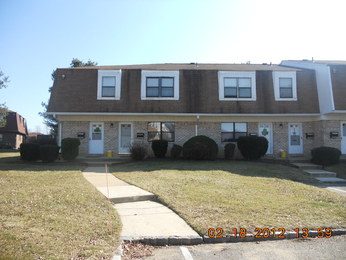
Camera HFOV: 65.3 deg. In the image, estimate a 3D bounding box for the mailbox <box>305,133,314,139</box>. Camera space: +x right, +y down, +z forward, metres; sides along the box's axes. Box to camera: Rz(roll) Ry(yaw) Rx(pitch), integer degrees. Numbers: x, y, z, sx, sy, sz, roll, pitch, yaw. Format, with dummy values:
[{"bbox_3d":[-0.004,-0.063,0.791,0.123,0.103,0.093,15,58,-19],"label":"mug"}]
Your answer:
[{"bbox_3d":[9.372,0.391,18.518,0.480,0.330,0.160,0,-4,-1],"label":"mailbox"}]

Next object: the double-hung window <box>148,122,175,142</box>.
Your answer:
[{"bbox_3d":[-0.768,0.158,18.117,1.798,1.333,0.100,0,-4,-1],"label":"double-hung window"}]

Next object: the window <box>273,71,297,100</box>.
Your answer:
[{"bbox_3d":[7.506,-2.928,18.036,1.596,2.002,0.150,0,-4,-1],"label":"window"}]

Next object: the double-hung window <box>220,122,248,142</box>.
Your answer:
[{"bbox_3d":[4.233,0.171,18.499,1.760,1.360,0.150,0,-4,-1],"label":"double-hung window"}]

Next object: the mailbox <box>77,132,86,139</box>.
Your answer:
[{"bbox_3d":[-6.053,0.371,17.897,0.505,0.370,0.160,0,-4,-1],"label":"mailbox"}]

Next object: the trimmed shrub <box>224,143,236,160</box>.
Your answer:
[{"bbox_3d":[3.685,1.398,17.323,0.725,1.079,0.725,0,-4,-1],"label":"trimmed shrub"}]

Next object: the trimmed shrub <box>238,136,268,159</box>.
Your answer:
[{"bbox_3d":[5.083,1.175,17.160,1.900,1.500,1.800,0,-4,-1],"label":"trimmed shrub"}]

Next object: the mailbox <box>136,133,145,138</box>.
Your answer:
[{"bbox_3d":[-2.179,0.371,18.219,0.450,0.320,0.160,0,-4,-1],"label":"mailbox"}]

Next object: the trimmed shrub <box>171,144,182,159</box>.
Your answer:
[{"bbox_3d":[0.256,1.393,17.254,0.728,0.923,0.728,0,-4,-1],"label":"trimmed shrub"}]

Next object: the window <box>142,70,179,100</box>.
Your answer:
[{"bbox_3d":[-0.856,-2.960,17.923,2.450,1.970,0.200,0,-4,-1],"label":"window"}]

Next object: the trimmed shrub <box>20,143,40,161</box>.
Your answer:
[{"bbox_3d":[-9.151,1.413,17.345,1.250,1.150,1.200,0,-4,-1],"label":"trimmed shrub"}]

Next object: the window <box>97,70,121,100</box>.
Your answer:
[{"bbox_3d":[-4.185,-2.933,17.801,1.542,1.995,0.150,0,-4,-1],"label":"window"}]

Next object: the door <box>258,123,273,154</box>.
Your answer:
[{"bbox_3d":[6.280,0.594,18.230,0.983,2.088,0.090,0,-4,-1],"label":"door"}]

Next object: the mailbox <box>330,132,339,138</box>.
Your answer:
[{"bbox_3d":[10.597,0.360,17.701,0.450,0.330,0.160,0,-4,-1],"label":"mailbox"}]

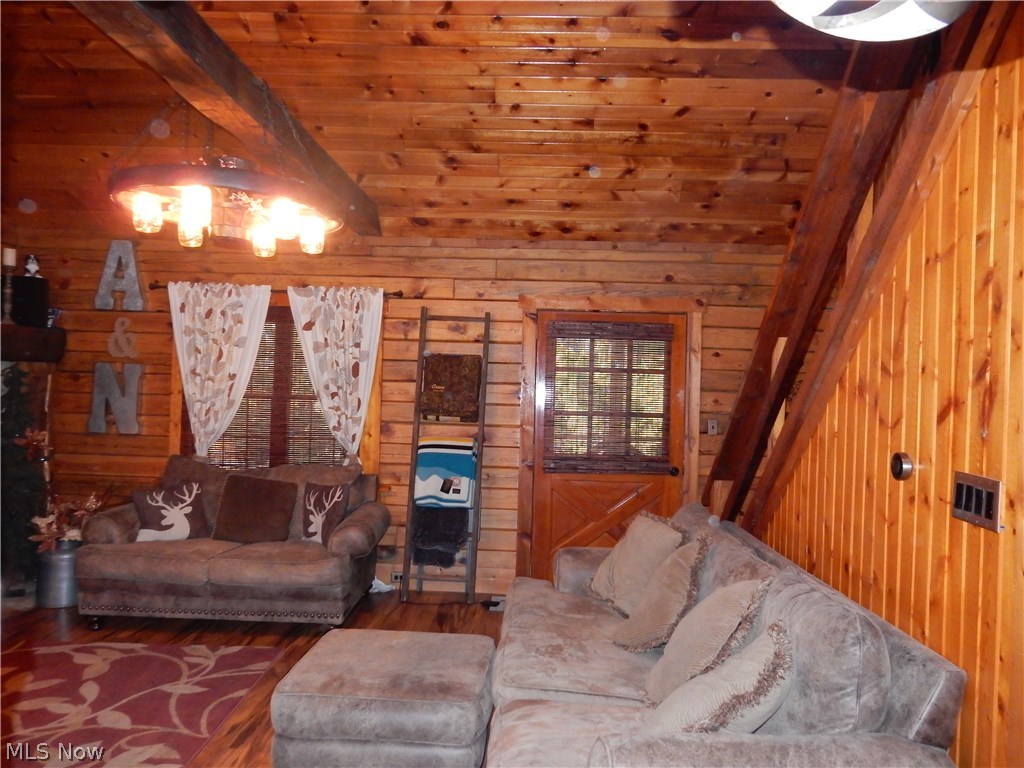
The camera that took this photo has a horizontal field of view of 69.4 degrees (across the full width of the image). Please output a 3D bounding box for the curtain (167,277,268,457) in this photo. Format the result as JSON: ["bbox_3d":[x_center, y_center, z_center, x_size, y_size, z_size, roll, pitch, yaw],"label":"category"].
[{"bbox_3d":[-2.051,-0.077,5.231,0.675,1.250,0.110,2,1,2],"label":"curtain"}]

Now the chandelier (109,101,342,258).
[{"bbox_3d":[-1.087,-0.791,2.863,0.860,0.580,0.860,2,1,2],"label":"chandelier"}]

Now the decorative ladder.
[{"bbox_3d":[-0.461,0.483,5.150,0.540,2.020,0.250,2,1,2],"label":"decorative ladder"}]

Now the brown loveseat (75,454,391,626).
[{"bbox_3d":[-1.691,0.983,4.798,1.715,0.960,0.950,2,1,2],"label":"brown loveseat"}]

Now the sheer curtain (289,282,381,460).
[{"bbox_3d":[-1.242,-0.054,5.203,0.645,1.250,0.110,2,1,2],"label":"sheer curtain"}]

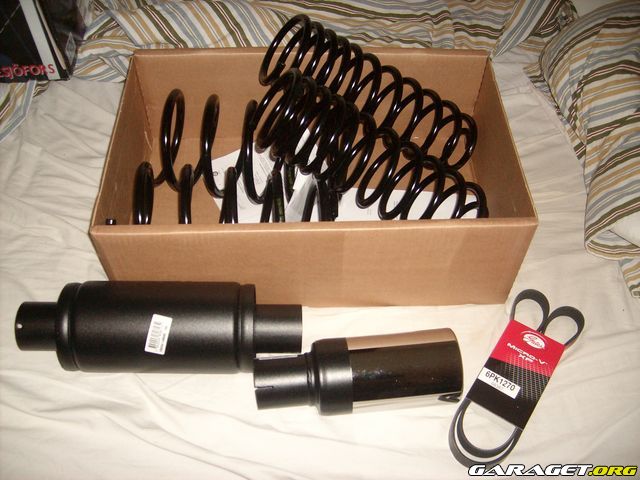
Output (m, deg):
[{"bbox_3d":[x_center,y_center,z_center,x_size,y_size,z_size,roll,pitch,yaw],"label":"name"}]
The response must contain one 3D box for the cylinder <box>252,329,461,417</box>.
[{"bbox_3d":[0.049,0.184,0.879,0.268,0.102,0.102,-4,53,-4],"label":"cylinder"}]

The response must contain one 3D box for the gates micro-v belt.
[{"bbox_3d":[0.279,0.194,0.924,0.104,0.024,0.298,28,57,19],"label":"gates micro-v belt"}]

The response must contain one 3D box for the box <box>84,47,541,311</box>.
[{"bbox_3d":[-0.010,-0.104,1.040,0.593,0.197,0.370,-1,52,-1],"label":"box"}]

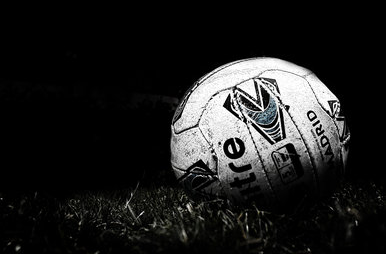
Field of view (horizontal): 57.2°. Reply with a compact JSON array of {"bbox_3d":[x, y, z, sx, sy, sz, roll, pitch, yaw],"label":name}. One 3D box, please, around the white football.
[{"bbox_3d":[0.082,0.022,0.455,0.220,0.220,0.220,0,4,0],"label":"white football"}]

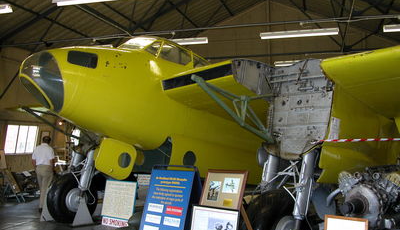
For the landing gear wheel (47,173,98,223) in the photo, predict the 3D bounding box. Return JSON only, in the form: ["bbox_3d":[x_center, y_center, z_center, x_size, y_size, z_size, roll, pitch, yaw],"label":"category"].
[{"bbox_3d":[-2.420,1.605,8.640,1.000,0.960,0.360,4,-6,-41],"label":"landing gear wheel"}]

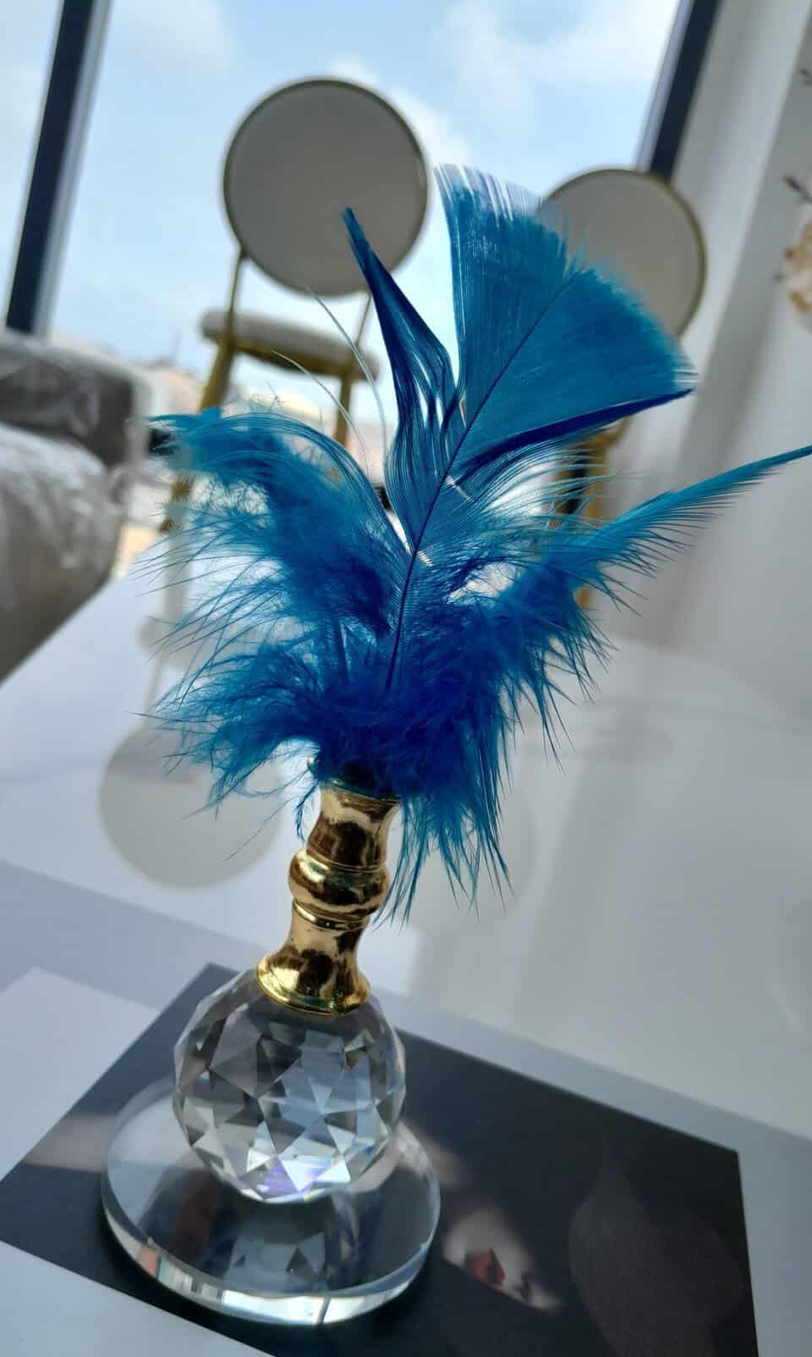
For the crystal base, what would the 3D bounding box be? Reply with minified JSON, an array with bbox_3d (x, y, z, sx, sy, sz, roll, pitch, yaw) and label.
[{"bbox_3d":[-0.025,0.093,0.192,0.063,0.005,0.063,14,10,0],"label":"crystal base"}]

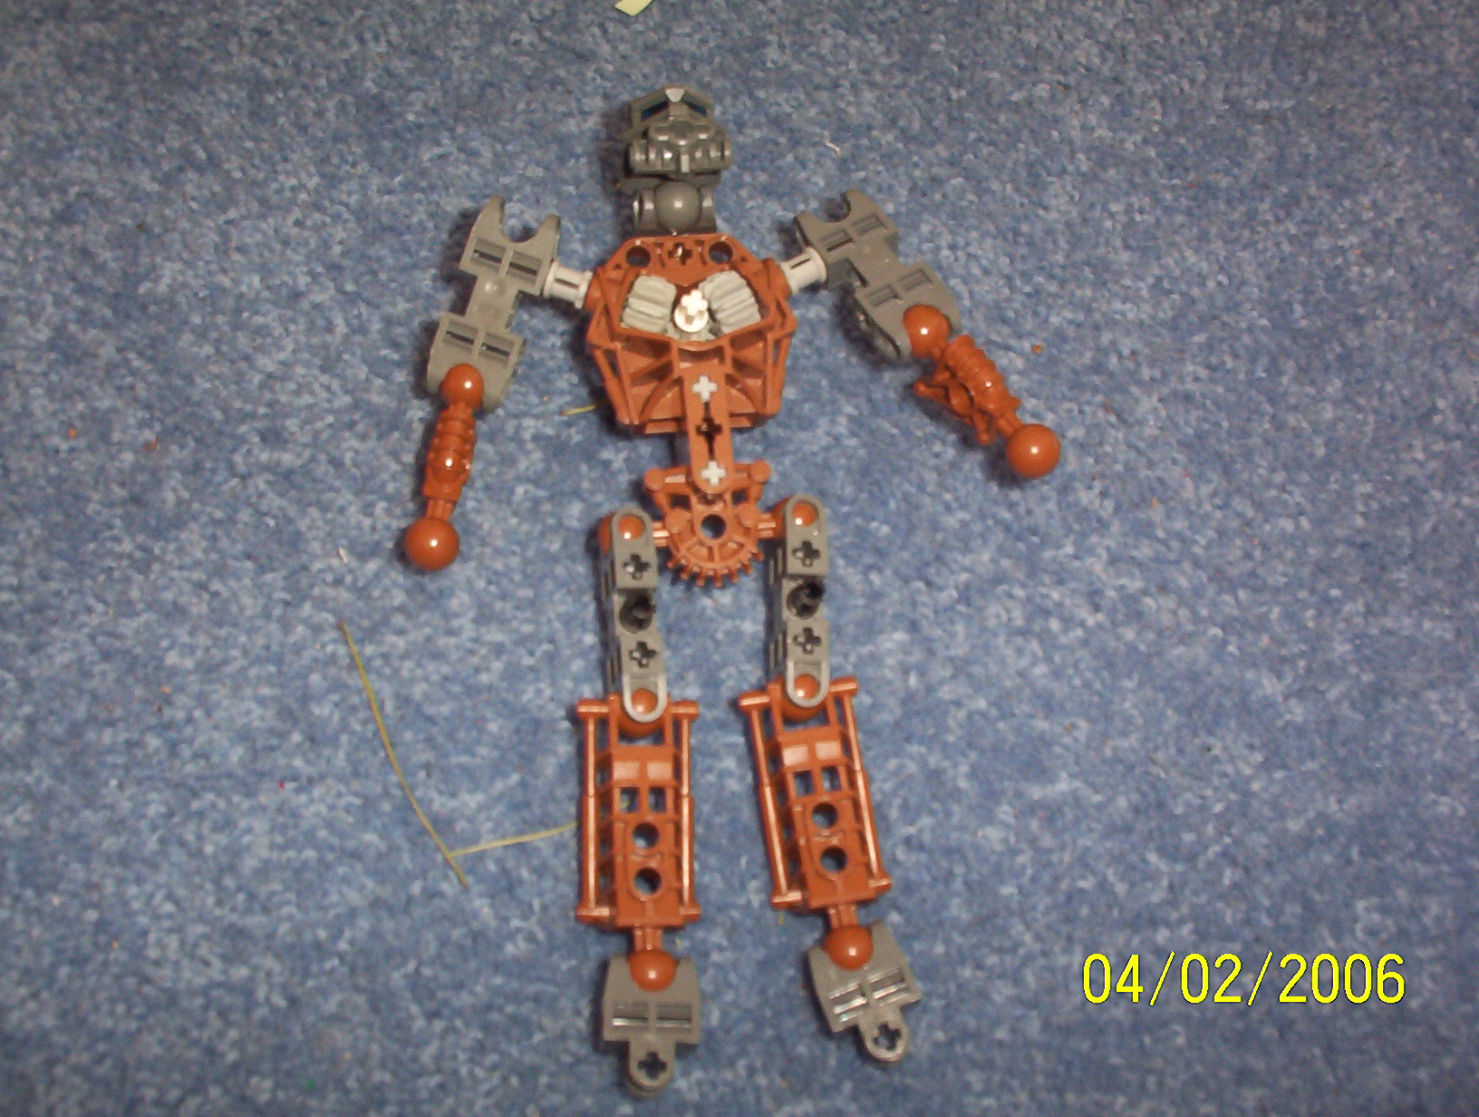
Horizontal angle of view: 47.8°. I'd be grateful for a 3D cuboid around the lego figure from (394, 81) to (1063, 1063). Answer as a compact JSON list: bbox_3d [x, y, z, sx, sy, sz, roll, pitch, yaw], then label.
[{"bbox_3d":[0.000,0.000,0.307,0.127,0.032,0.186,-5,78,-1],"label":"lego figure"}]

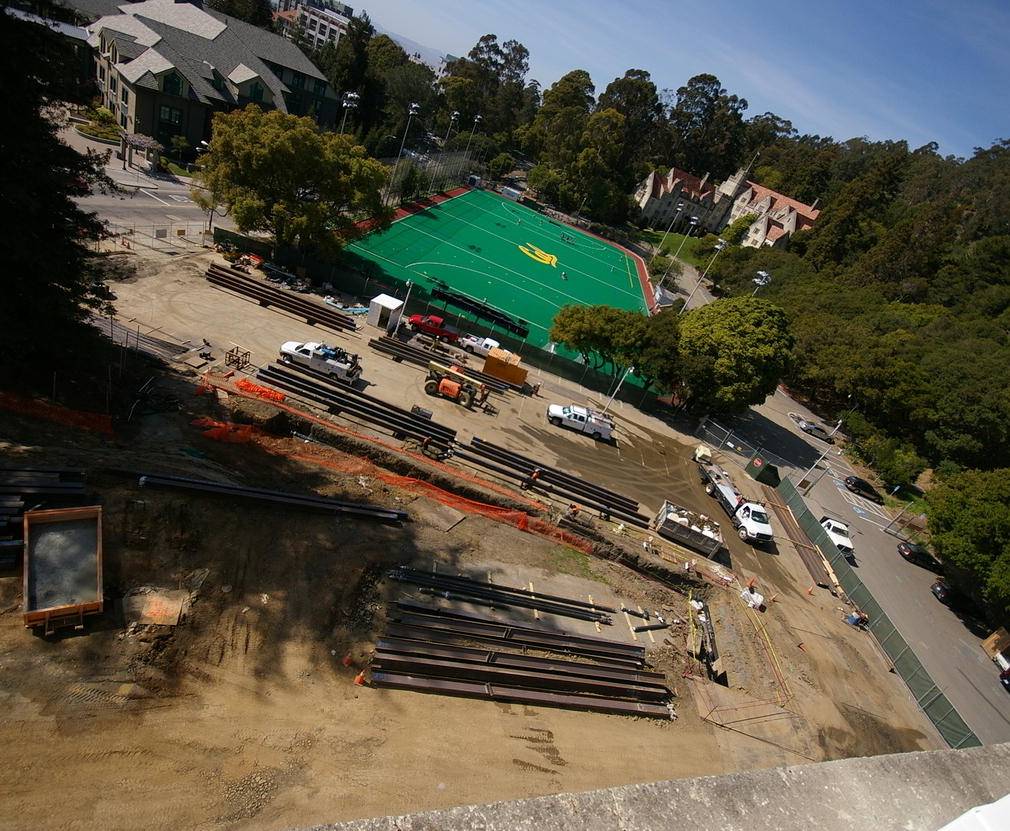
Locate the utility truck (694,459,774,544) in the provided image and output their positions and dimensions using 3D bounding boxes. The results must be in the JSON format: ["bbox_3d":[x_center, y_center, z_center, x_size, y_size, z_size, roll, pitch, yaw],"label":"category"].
[{"bbox_3d":[21.708,7.941,49.106,2.400,2.450,9.250,12,31,-20],"label":"utility truck"}]

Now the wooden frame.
[{"bbox_3d":[-18.530,6.188,21.943,2.500,0.900,5.300,-1,38,-40],"label":"wooden frame"}]

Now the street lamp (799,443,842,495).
[{"bbox_3d":[34.424,6.070,57.469,1.400,6.300,0.450,23,29,-2],"label":"street lamp"}]

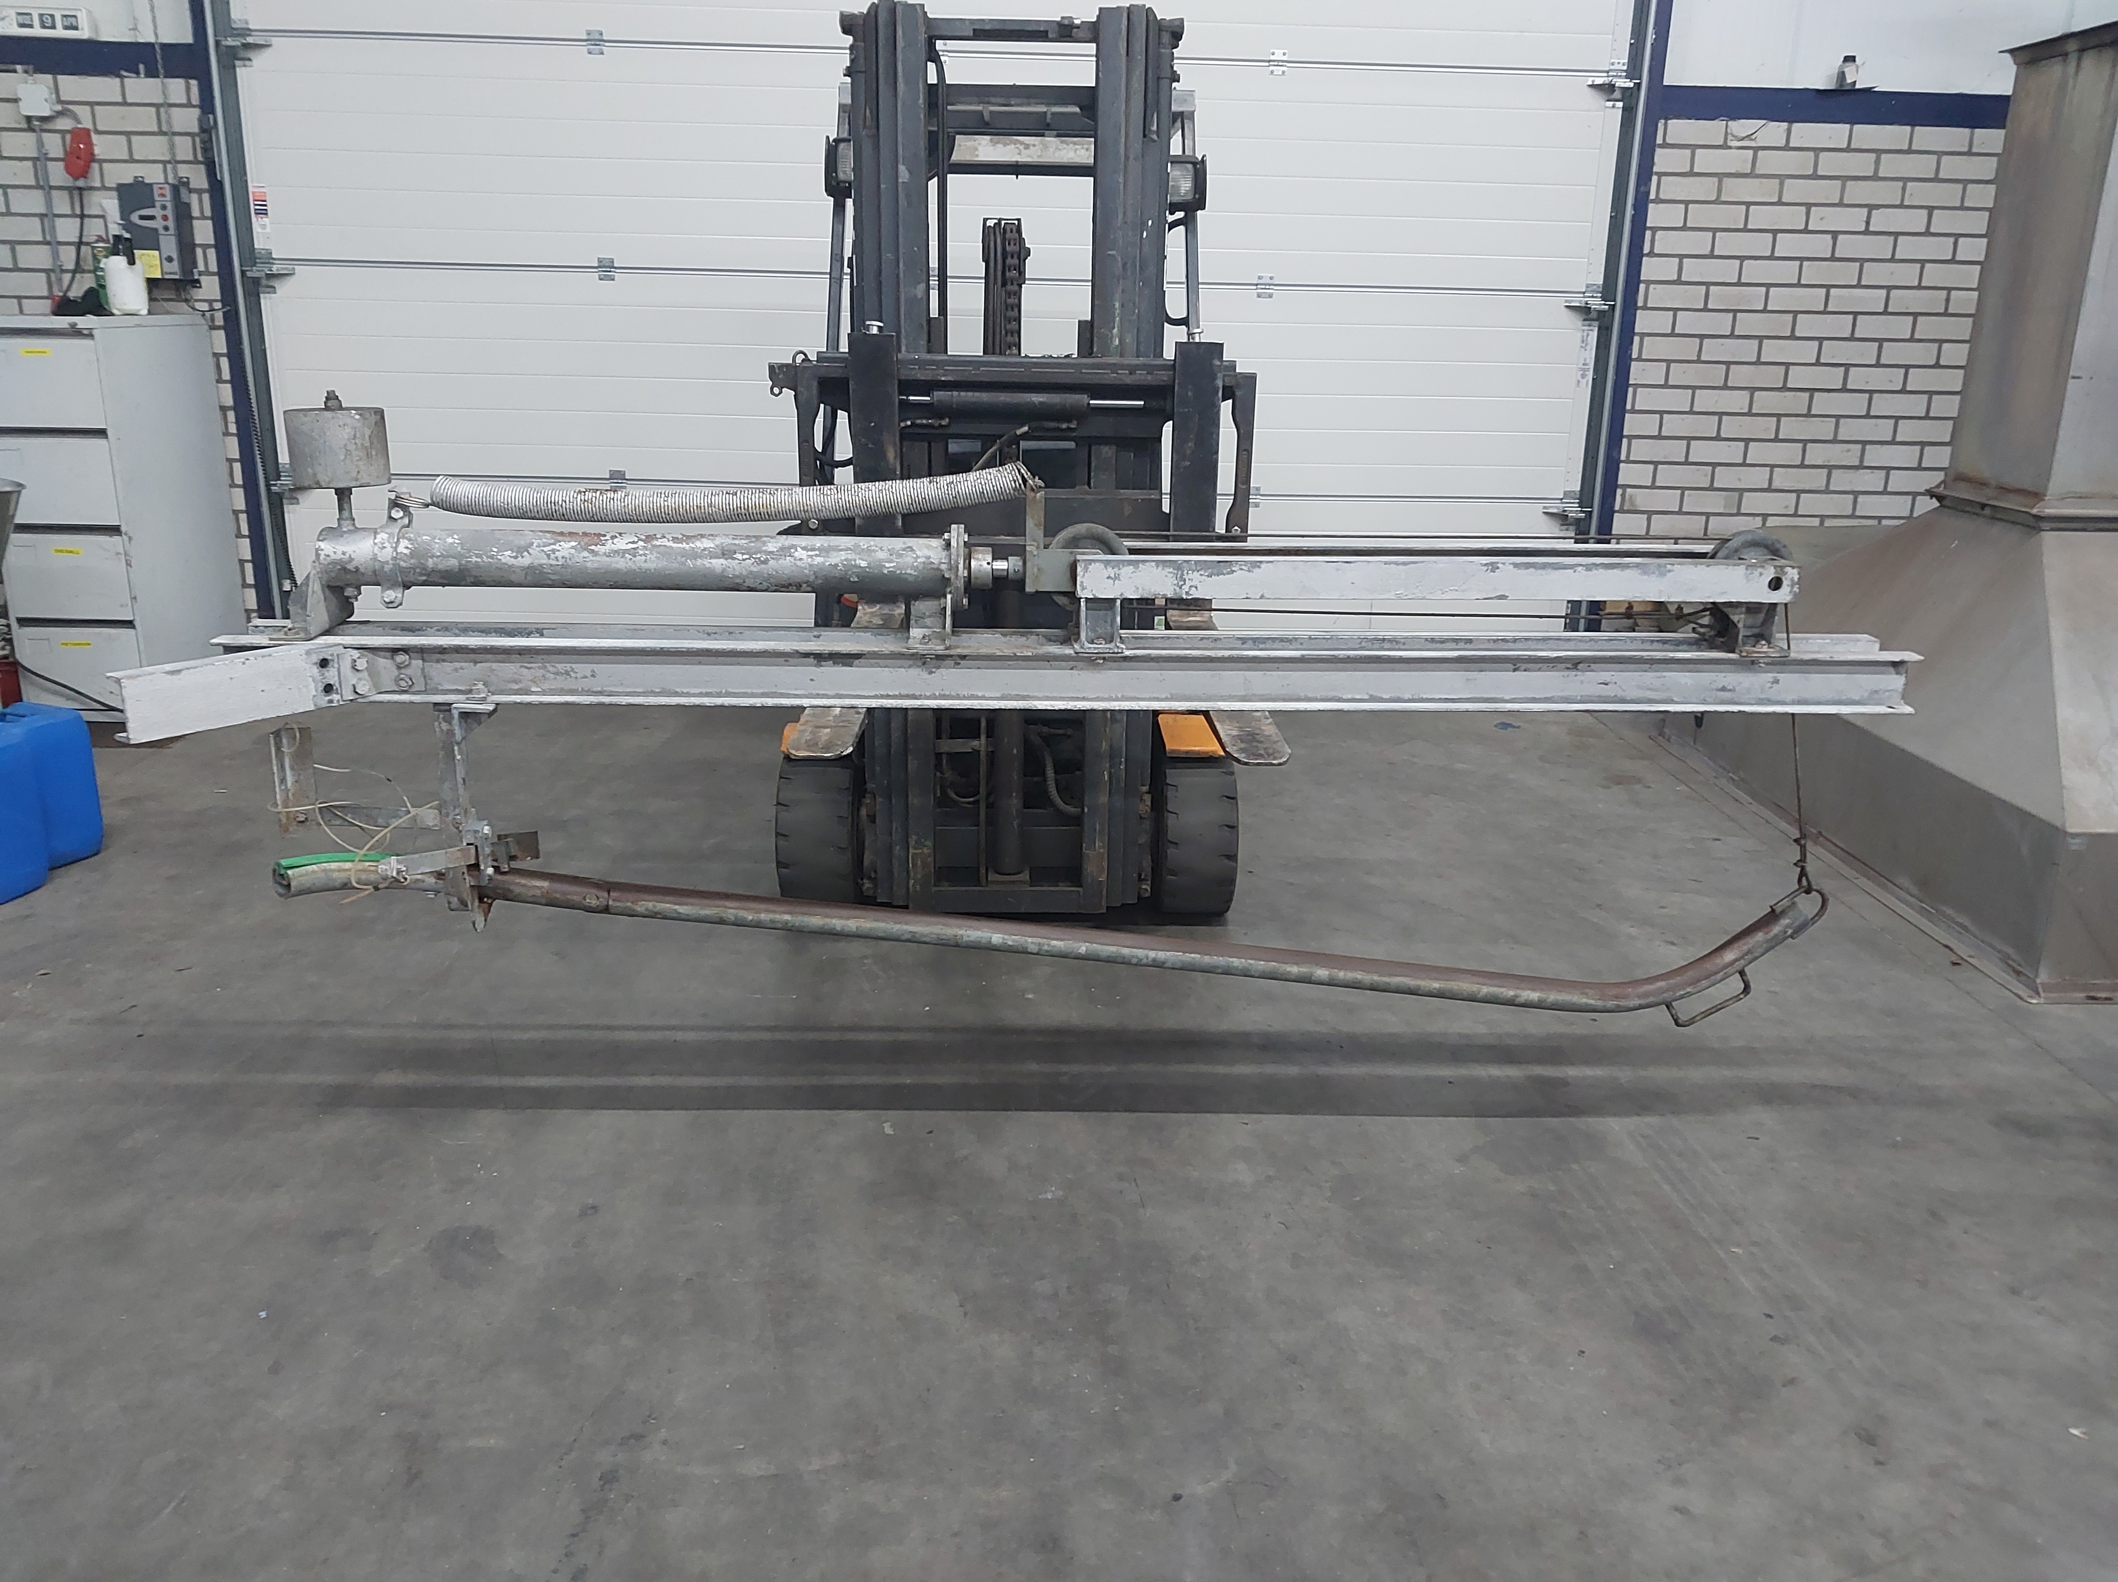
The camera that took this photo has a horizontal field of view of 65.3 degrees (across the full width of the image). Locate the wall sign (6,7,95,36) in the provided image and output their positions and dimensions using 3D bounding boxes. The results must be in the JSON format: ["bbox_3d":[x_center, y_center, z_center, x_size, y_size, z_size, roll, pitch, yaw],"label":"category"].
[{"bbox_3d":[-3.482,-2.629,5.663,0.332,0.090,0.070,1,16,-2],"label":"wall sign"}]

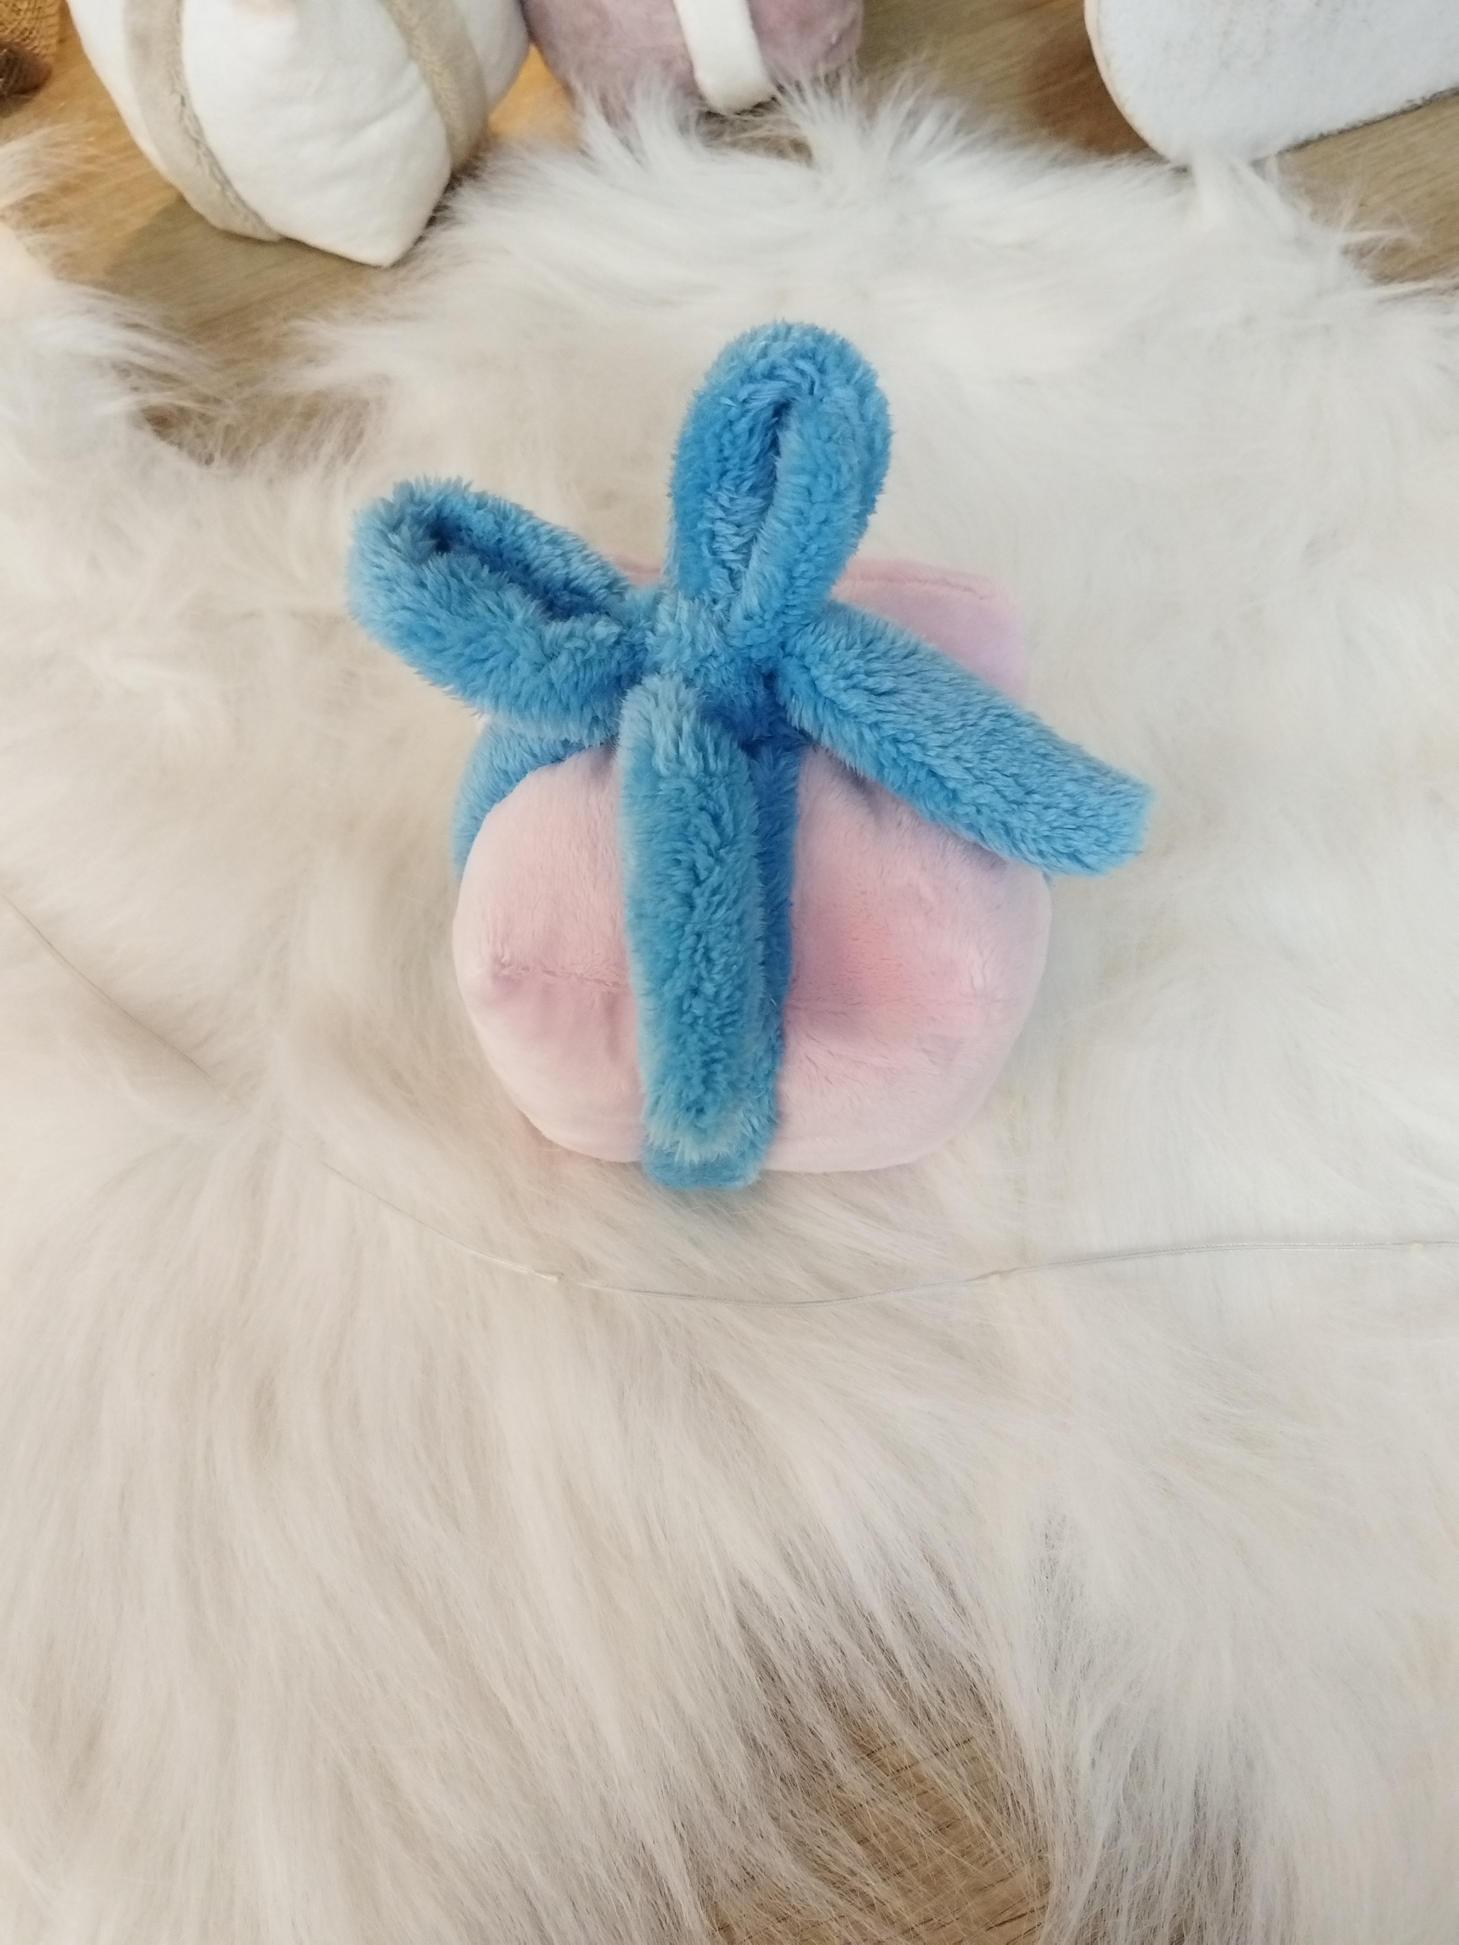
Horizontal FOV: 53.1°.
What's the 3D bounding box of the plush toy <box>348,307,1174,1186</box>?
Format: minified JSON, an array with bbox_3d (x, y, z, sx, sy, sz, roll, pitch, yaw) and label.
[{"bbox_3d":[0.002,-0.042,0.316,0.162,0.147,0.136,6,53,4],"label":"plush toy"}]

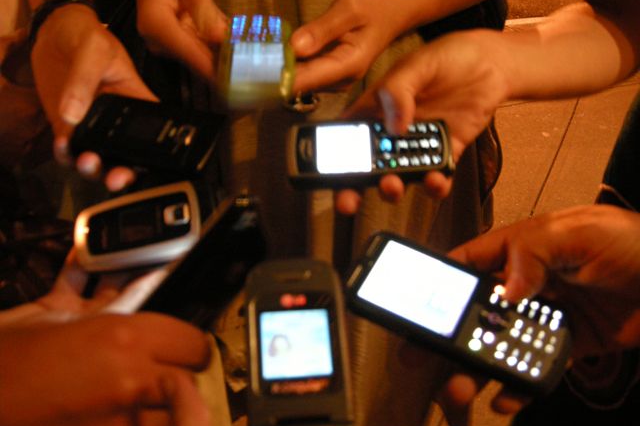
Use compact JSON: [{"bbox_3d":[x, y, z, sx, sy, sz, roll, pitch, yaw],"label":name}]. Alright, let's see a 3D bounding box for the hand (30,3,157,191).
[{"bbox_3d":[-0.166,-0.085,0.475,0.086,0.070,0.125,-6,61,-3],"label":"hand"}]

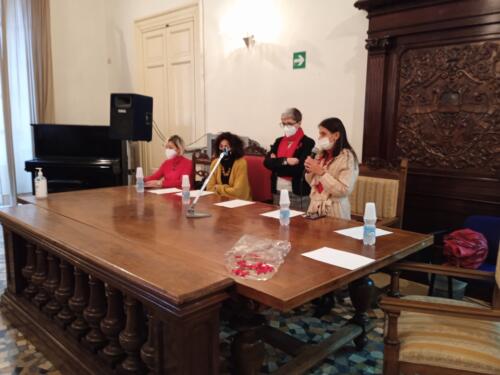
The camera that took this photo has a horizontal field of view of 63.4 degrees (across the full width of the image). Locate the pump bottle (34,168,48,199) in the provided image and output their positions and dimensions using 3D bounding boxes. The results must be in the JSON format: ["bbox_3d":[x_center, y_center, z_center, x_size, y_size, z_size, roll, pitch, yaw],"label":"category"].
[{"bbox_3d":[-1.825,-0.034,3.532,0.095,0.255,0.085,8,11,43],"label":"pump bottle"}]

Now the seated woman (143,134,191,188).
[{"bbox_3d":[-0.928,0.118,4.444,0.500,1.340,0.620,7,10,38],"label":"seated woman"}]

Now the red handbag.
[{"bbox_3d":[1.522,0.437,2.850,0.260,0.240,0.200,8,11,44],"label":"red handbag"}]

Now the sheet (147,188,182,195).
[{"bbox_3d":[-0.855,0.038,4.129,0.210,0.005,0.297,8,11,44],"label":"sheet"}]

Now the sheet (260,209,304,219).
[{"bbox_3d":[0.243,0.198,3.055,0.297,0.003,0.210,-7,11,-45],"label":"sheet"}]

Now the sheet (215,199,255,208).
[{"bbox_3d":[-0.127,0.138,3.452,0.210,0.005,0.297,7,11,39],"label":"sheet"}]

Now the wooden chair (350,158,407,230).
[{"bbox_3d":[0.894,0.356,3.458,0.600,1.214,0.610,8,11,43],"label":"wooden chair"}]

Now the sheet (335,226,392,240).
[{"bbox_3d":[0.711,0.277,2.511,0.297,0.005,0.210,-5,10,-34],"label":"sheet"}]

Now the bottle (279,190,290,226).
[{"bbox_3d":[0.235,0.130,2.706,0.070,0.236,0.070,0,8,0],"label":"bottle"}]

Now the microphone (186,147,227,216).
[{"bbox_3d":[-0.311,-0.038,2.991,0.318,0.485,0.170,-4,9,-27],"label":"microphone"}]

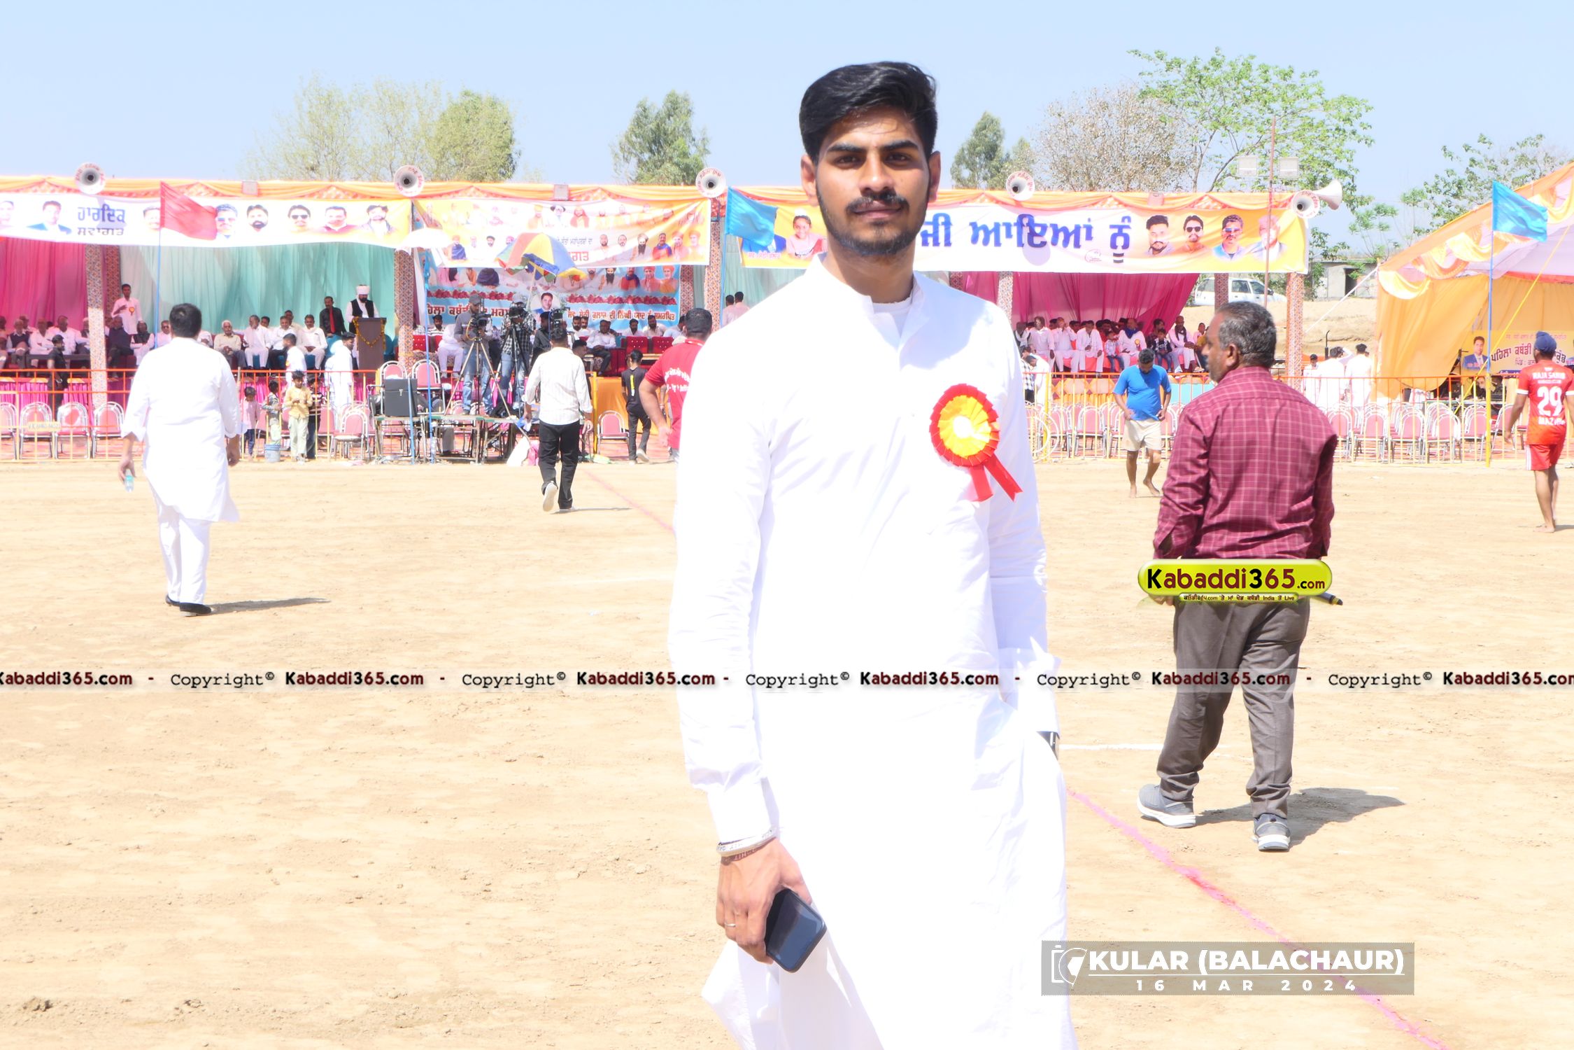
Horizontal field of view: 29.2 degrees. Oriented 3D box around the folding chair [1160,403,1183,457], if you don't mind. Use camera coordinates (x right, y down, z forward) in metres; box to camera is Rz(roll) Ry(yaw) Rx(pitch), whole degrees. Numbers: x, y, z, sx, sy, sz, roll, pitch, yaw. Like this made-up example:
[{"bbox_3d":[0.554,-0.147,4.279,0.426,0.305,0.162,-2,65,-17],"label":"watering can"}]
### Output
[{"bbox_3d":[6.152,-1.509,49.000,0.470,0.860,0.520,1,3,9],"label":"folding chair"}]

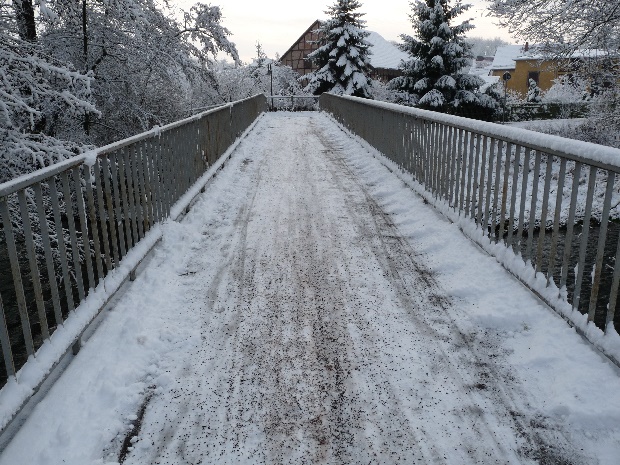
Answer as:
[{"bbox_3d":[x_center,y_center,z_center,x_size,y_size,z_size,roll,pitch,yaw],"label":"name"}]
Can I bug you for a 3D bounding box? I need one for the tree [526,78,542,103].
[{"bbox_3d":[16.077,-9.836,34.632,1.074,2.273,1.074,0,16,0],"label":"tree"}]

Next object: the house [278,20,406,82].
[{"bbox_3d":[4.414,-18.607,54.623,12.639,8.528,12.542,11,20,33],"label":"house"}]

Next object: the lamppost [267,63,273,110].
[{"bbox_3d":[-2.769,-10.207,34.002,0.420,3.232,0.420,0,16,0],"label":"lamppost"}]

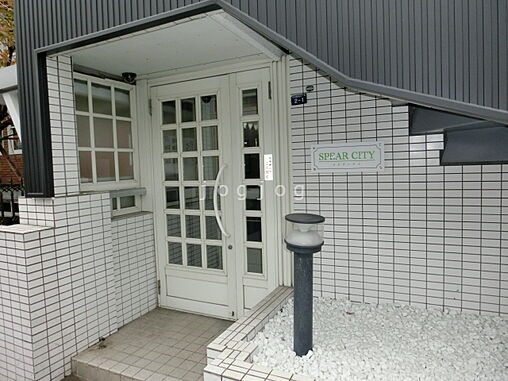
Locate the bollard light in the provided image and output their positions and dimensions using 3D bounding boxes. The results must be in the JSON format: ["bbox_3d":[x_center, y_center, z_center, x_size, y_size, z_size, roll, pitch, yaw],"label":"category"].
[{"bbox_3d":[0.259,0.498,1.850,0.202,0.735,0.202,0,6,0],"label":"bollard light"}]

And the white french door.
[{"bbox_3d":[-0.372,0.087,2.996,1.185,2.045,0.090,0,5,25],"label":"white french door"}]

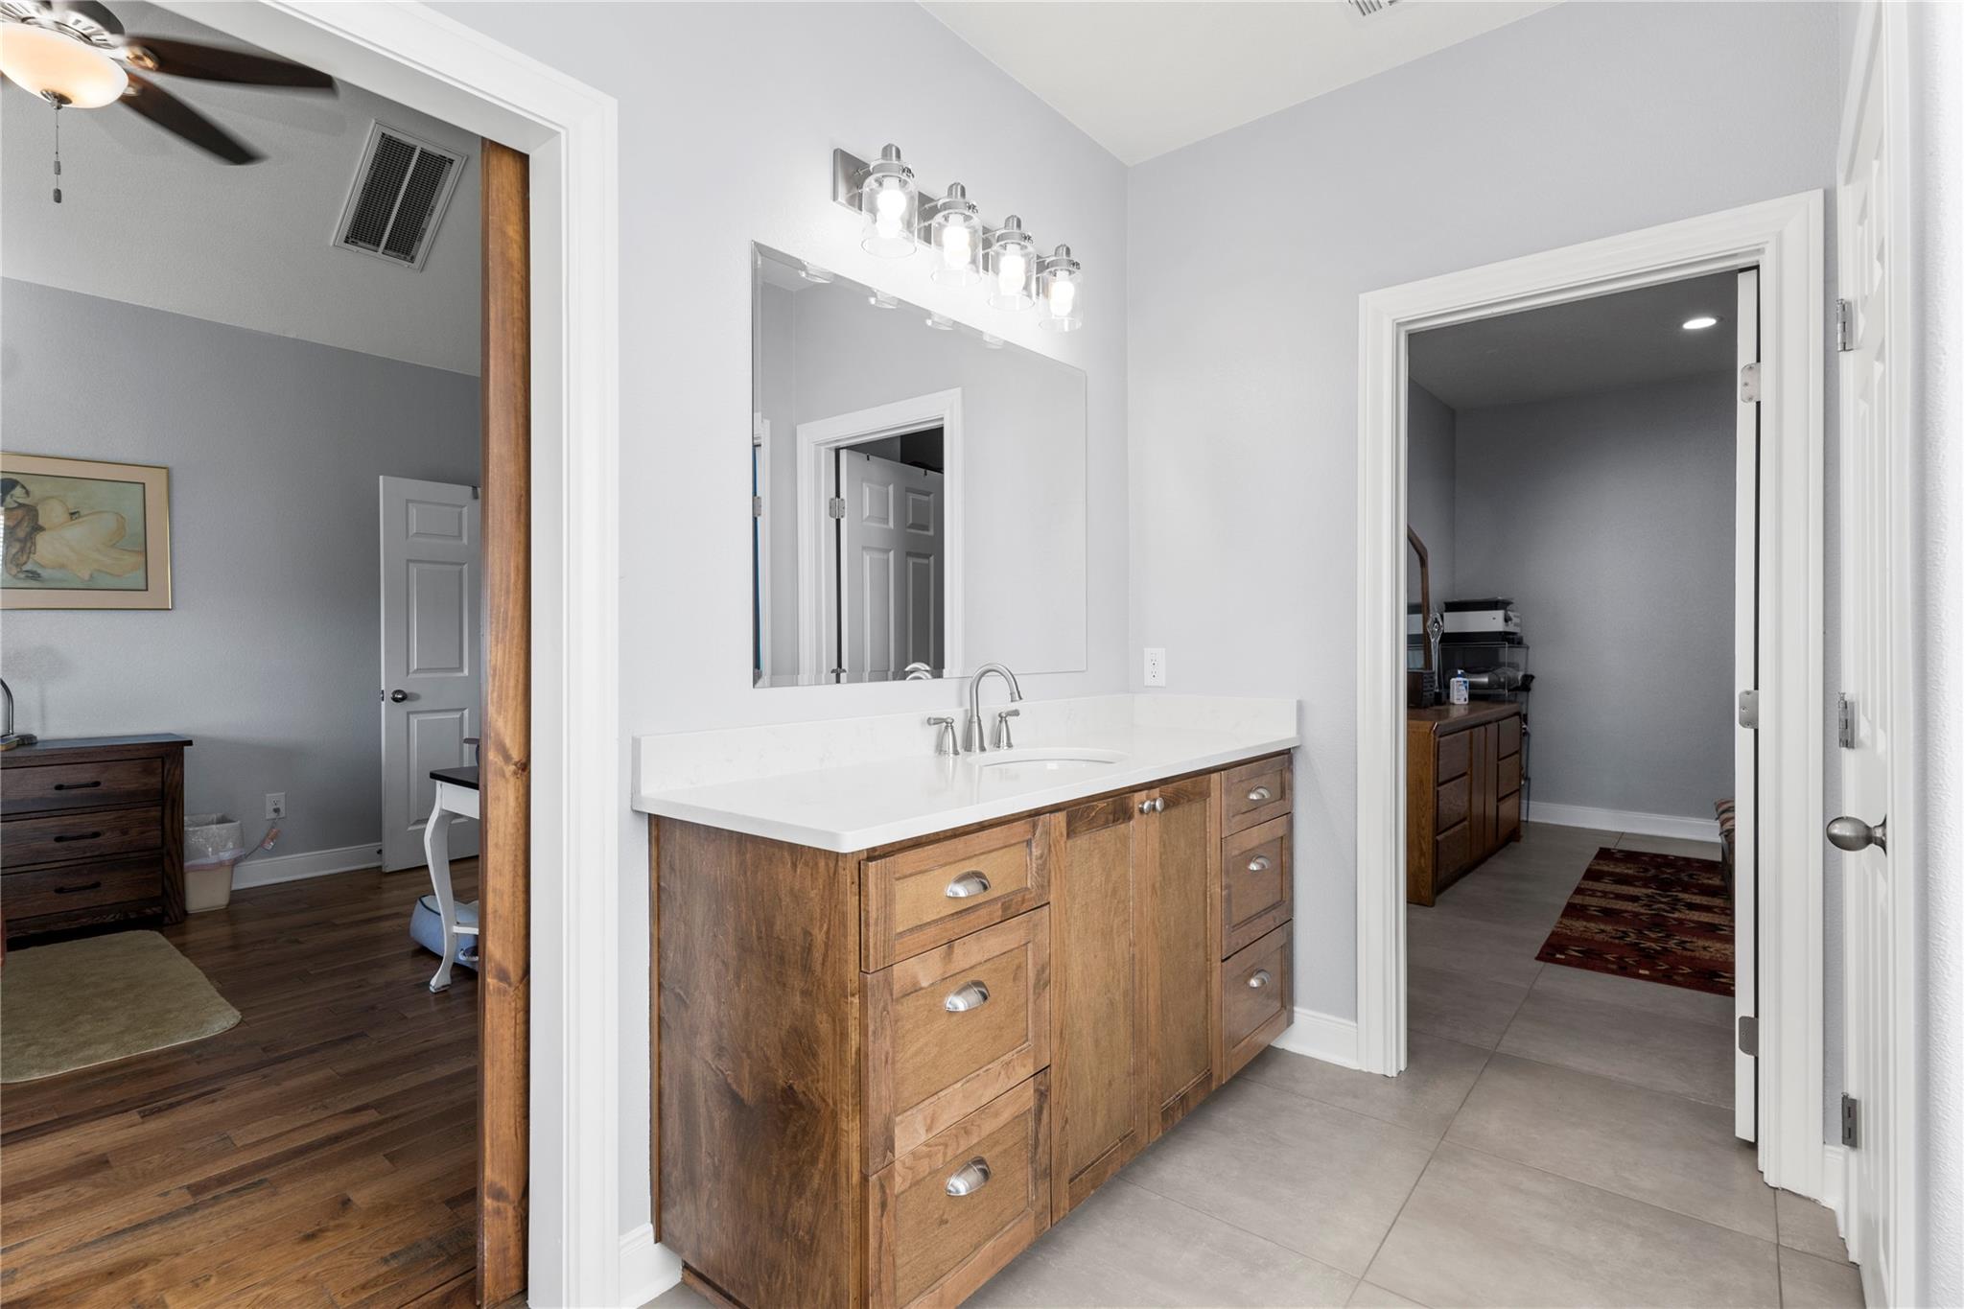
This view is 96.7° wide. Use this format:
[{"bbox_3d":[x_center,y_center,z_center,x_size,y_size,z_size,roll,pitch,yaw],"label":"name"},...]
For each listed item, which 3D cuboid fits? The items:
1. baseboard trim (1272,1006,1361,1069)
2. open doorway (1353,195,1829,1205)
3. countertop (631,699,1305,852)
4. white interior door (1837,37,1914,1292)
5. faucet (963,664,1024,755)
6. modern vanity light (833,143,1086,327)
[{"bbox_3d":[0.964,1.089,2.531,0.259,0.129,0.018,1,1,40],"label":"baseboard trim"},{"bbox_3d":[1.457,0.091,2.173,0.940,2.134,0.139,1,1,40],"label":"open doorway"},{"bbox_3d":[0.156,0.217,2.112,0.577,0.135,1.731,1,1,41],"label":"countertop"},{"bbox_3d":[1.490,0.154,1.443,0.050,2.040,0.637,1,1,43],"label":"white interior door"},{"bbox_3d":[0.031,0.137,2.209,0.174,0.231,0.060,1,1,41],"label":"faucet"},{"bbox_3d":[-0.013,-1.025,2.206,0.174,0.239,0.816,1,1,41],"label":"modern vanity light"}]

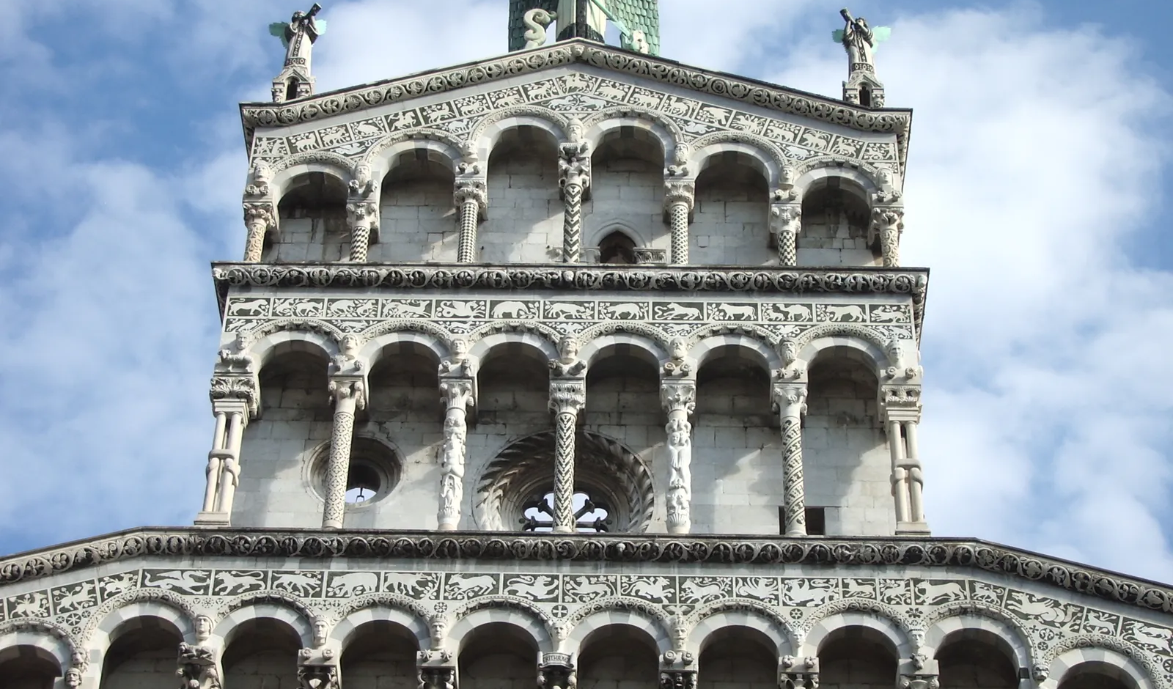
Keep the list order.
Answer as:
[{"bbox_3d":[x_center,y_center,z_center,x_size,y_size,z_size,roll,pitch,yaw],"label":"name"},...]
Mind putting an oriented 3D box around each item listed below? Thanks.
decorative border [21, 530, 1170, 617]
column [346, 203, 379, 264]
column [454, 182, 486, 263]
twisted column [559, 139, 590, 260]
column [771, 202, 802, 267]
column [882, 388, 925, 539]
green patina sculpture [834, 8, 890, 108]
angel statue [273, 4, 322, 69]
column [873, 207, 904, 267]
[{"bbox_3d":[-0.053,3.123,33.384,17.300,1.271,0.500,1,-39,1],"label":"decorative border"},{"bbox_3d":[-3.706,-1.662,40.998,0.500,1.299,0.500,1,-36,1],"label":"column"},{"bbox_3d":[-1.768,-1.648,37.514,0.480,1.721,0.480,1,-39,1],"label":"column"},{"bbox_3d":[-0.221,-2.172,41.316,0.490,2.628,0.490,1,-36,1],"label":"twisted column"},{"bbox_3d":[3.270,-1.611,40.847,0.490,1.356,0.490,1,-36,1],"label":"column"},{"bbox_3d":[4.882,1.913,38.230,0.610,2.728,0.620,1,-36,1],"label":"column"},{"bbox_3d":[4.760,-4.711,43.101,0.990,2.484,0.750,1,-36,1],"label":"green patina sculpture"},{"bbox_3d":[-4.611,-4.904,40.120,0.900,1.498,0.650,4,-41,-3],"label":"angel statue"},{"bbox_3d":[4.933,-1.583,40.798,0.490,1.307,0.490,1,-36,1],"label":"column"}]

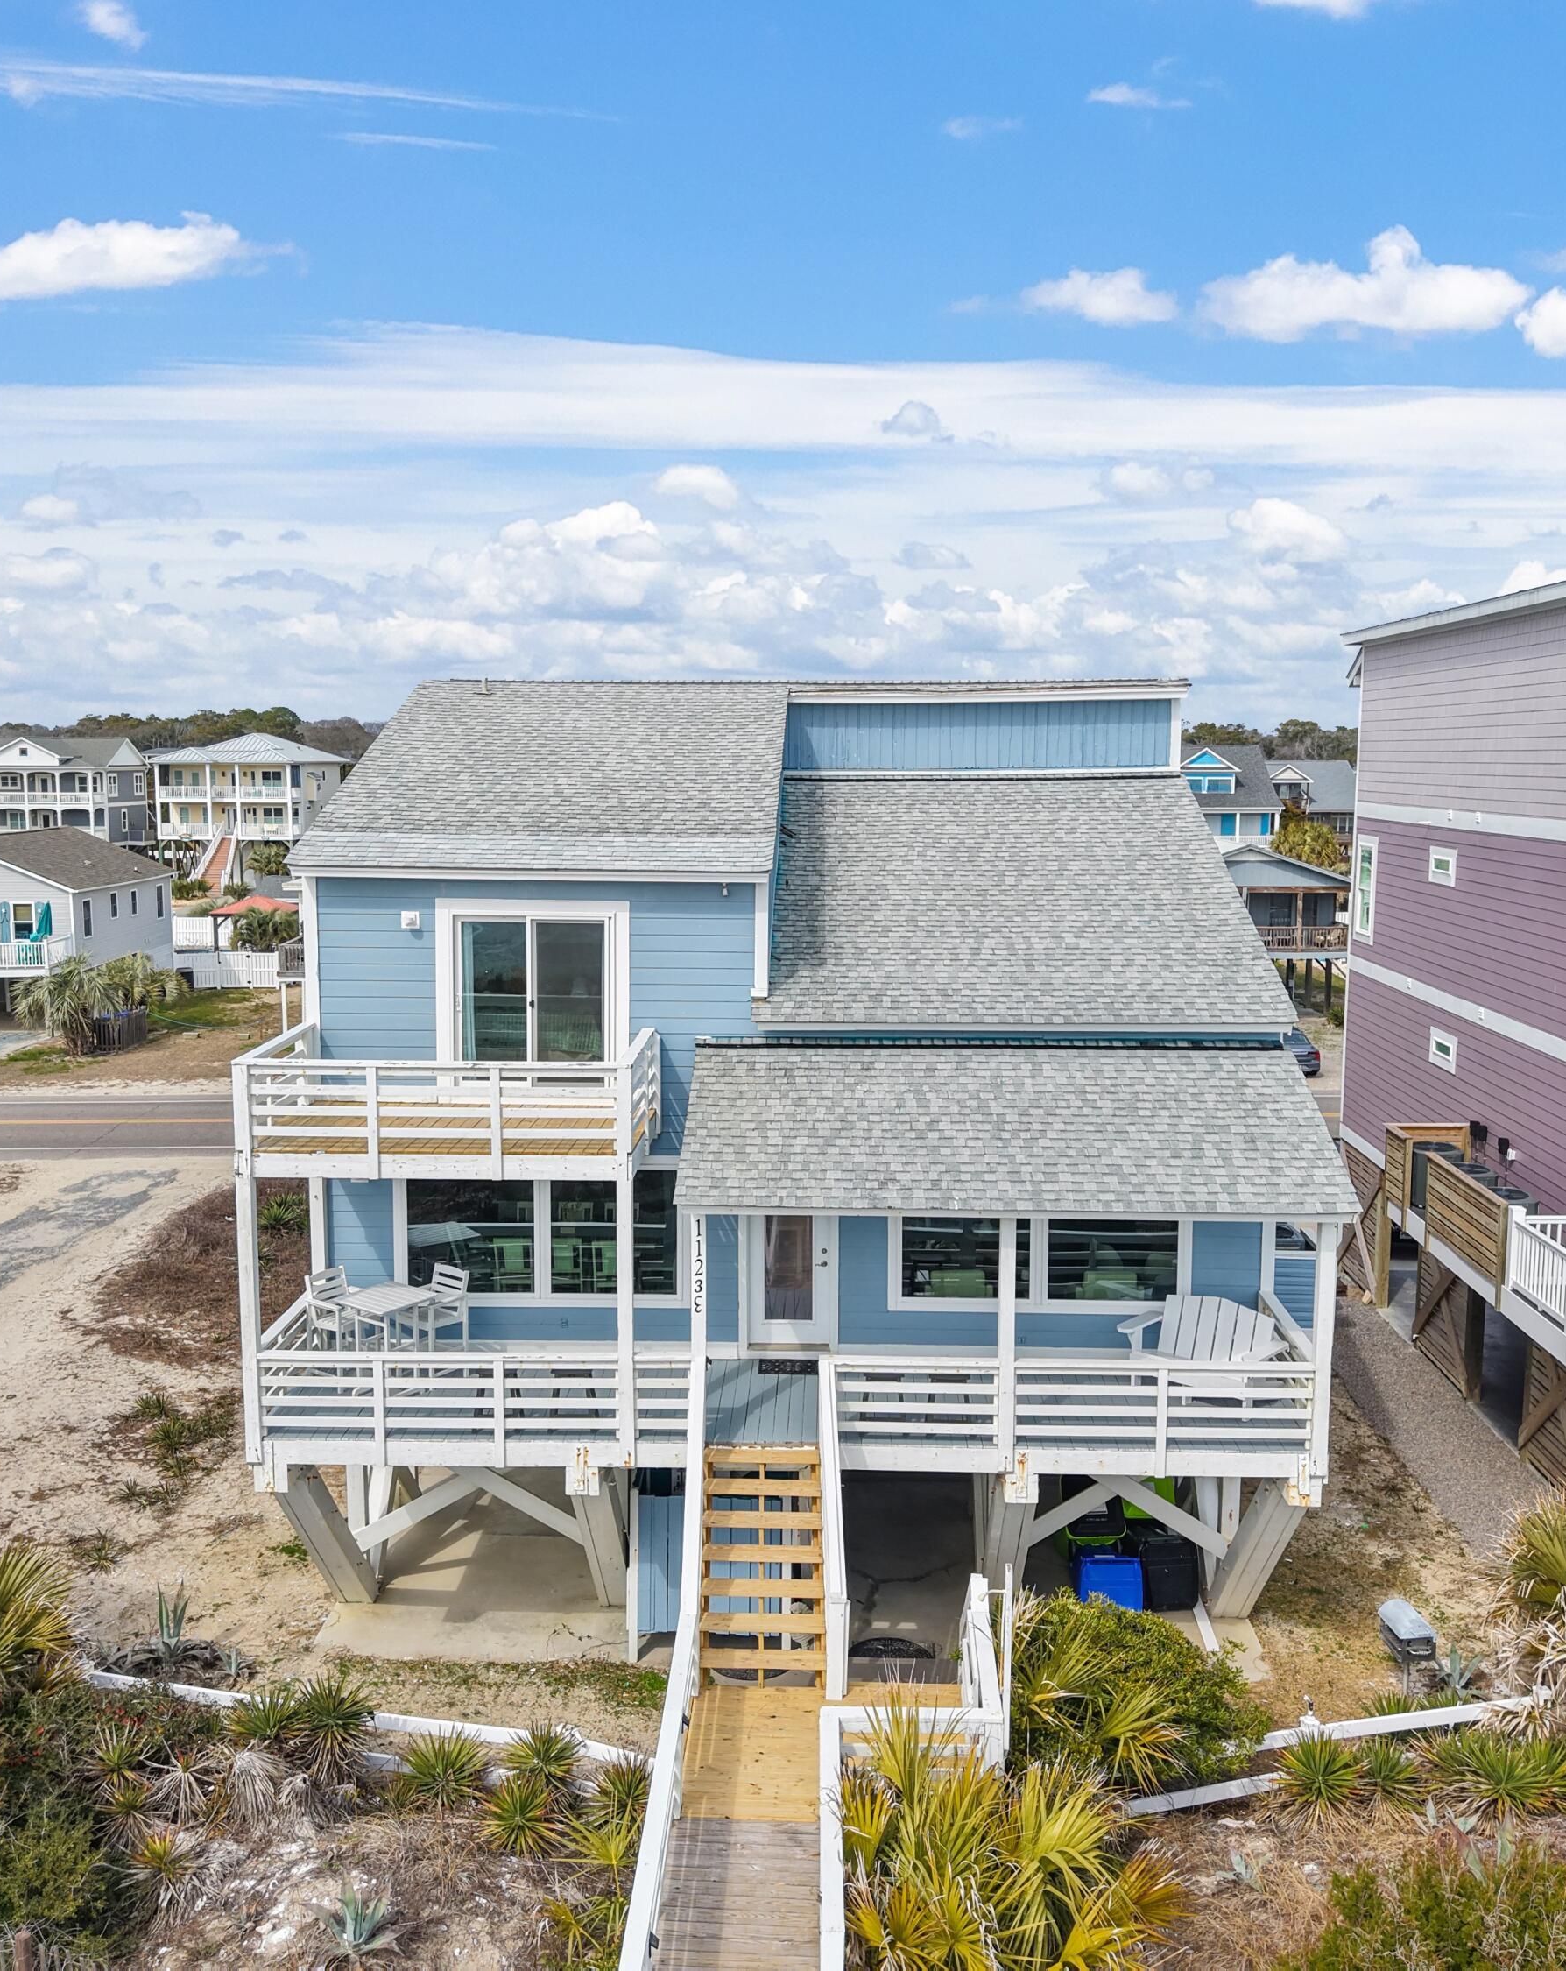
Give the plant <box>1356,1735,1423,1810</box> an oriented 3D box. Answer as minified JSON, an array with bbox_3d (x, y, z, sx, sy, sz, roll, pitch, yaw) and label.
[{"bbox_3d":[5.508,7.152,16.577,0.585,0.651,0.585,0,7,2],"label":"plant"}]

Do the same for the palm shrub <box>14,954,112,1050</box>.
[{"bbox_3d":[-23.508,0.604,59.560,3.169,3.159,2.852,0,7,2],"label":"palm shrub"}]

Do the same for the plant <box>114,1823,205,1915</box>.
[{"bbox_3d":[-4.876,6.897,14.242,0.653,0.607,0.653,0,7,1],"label":"plant"}]

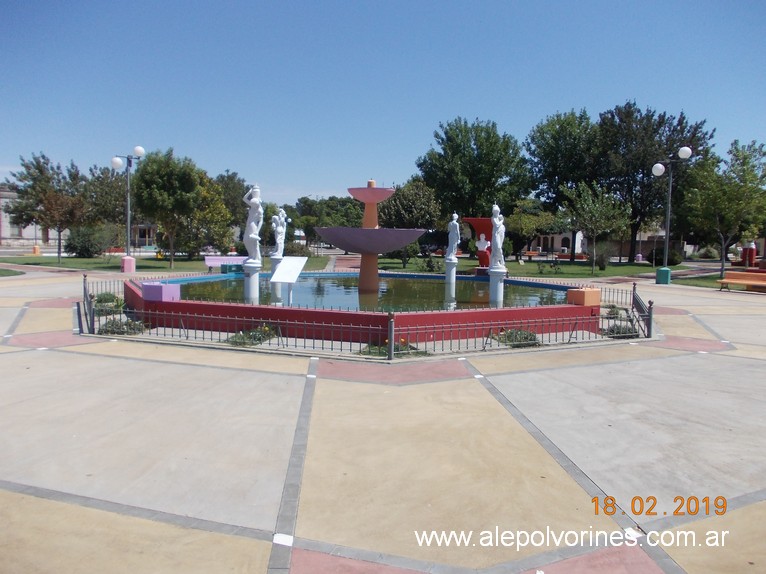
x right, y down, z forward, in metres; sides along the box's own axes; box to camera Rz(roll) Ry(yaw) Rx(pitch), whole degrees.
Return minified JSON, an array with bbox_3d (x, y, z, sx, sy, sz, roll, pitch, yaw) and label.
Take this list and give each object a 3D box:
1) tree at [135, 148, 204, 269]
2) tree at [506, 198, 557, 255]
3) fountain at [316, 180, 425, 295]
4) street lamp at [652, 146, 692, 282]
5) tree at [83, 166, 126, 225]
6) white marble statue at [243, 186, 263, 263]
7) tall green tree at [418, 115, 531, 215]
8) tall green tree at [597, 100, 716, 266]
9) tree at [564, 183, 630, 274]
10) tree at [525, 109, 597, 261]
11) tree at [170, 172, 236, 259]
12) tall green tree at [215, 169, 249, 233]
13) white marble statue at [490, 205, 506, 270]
[{"bbox_3d":[-9.649,-3.485,27.799,3.116,5.387,3.026,1,4,0],"label":"tree"},{"bbox_3d":[11.785,-4.576,49.196,3.967,4.863,3.967,1,5,0],"label":"tree"},{"bbox_3d":[-0.253,-1.103,14.213,2.509,2.653,2.509,1,4,0],"label":"fountain"},{"bbox_3d":[11.092,-2.727,23.737,1.450,5.231,0.520,1,5,0],"label":"street lamp"},{"bbox_3d":[-19.570,-5.440,43.840,3.560,6.384,3.560,1,4,0],"label":"tree"},{"bbox_3d":[-2.427,-1.158,11.519,0.380,1.459,0.400,2,5,12],"label":"white marble statue"},{"bbox_3d":[7.502,-8.272,51.933,9.480,11.825,9.142,1,4,0],"label":"tall green tree"},{"bbox_3d":[21.129,-8.149,48.302,8.528,12.516,8.343,1,5,0],"label":"tall green tree"},{"bbox_3d":[10.195,-2.766,29.442,2.915,4.355,2.915,1,5,0],"label":"tree"},{"bbox_3d":[14.787,-8.352,51.033,6.492,12.459,6.325,1,4,0],"label":"tree"},{"bbox_3d":[-10.943,-4.158,36.937,4.050,5.046,3.967,1,5,0],"label":"tree"},{"bbox_3d":[-11.093,-5.366,45.054,3.201,6.145,3.201,1,5,0],"label":"tall green tree"},{"bbox_3d":[2.245,-0.969,12.037,0.332,1.259,0.322,5,6,42],"label":"white marble statue"}]

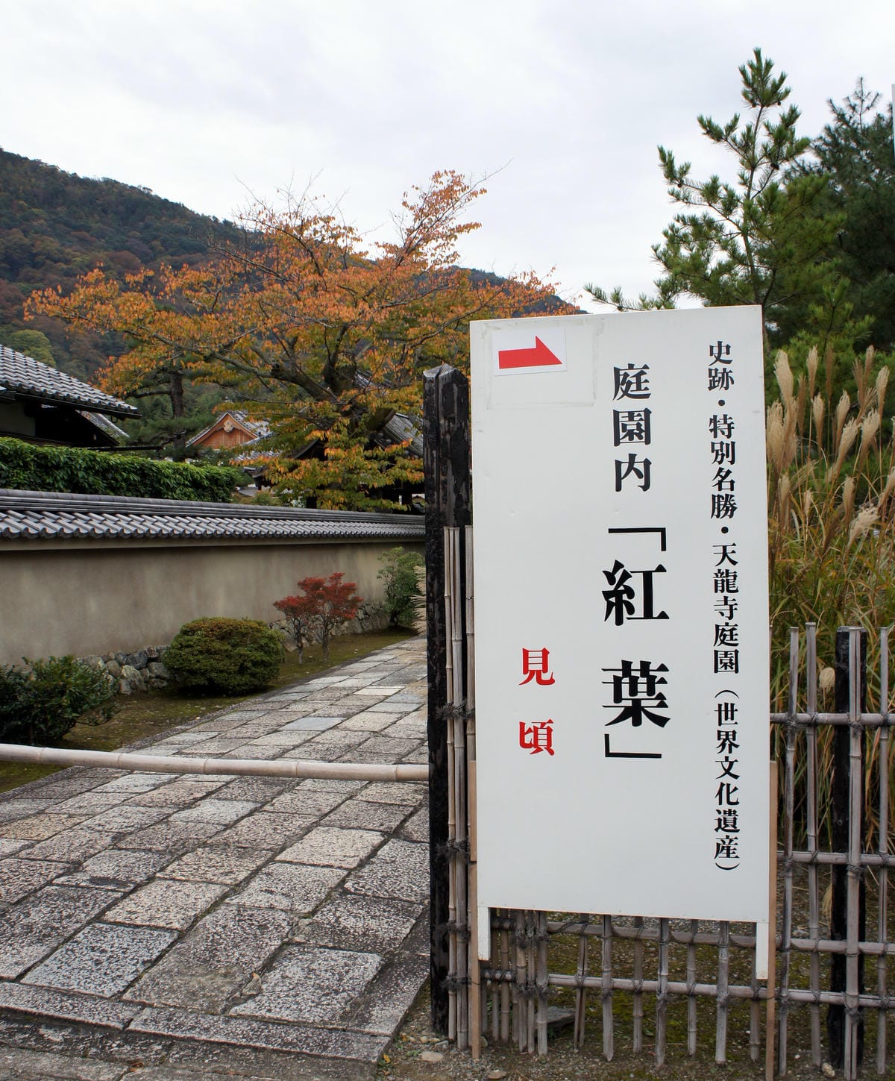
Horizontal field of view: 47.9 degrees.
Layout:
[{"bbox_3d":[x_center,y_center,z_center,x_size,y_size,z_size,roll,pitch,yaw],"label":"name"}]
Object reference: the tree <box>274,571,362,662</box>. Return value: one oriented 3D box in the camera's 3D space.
[{"bbox_3d":[-1.717,1.012,13.400,1.170,1.220,1.000,-1,0,0],"label":"tree"}]

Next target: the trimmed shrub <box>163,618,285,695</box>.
[{"bbox_3d":[-2.486,1.236,11.200,1.360,0.800,1.280,-1,0,0],"label":"trimmed shrub"}]

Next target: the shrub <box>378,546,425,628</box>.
[{"bbox_3d":[-0.823,0.863,18.800,0.950,1.480,0.950,-1,0,0],"label":"shrub"}]

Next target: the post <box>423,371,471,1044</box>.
[{"bbox_3d":[0.007,0.510,3.330,0.120,2.180,0.120,-1,0,12],"label":"post"}]

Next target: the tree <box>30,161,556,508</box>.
[{"bbox_3d":[-3.247,-3.272,22.500,11.600,9.800,10.500,-1,0,0],"label":"tree"}]

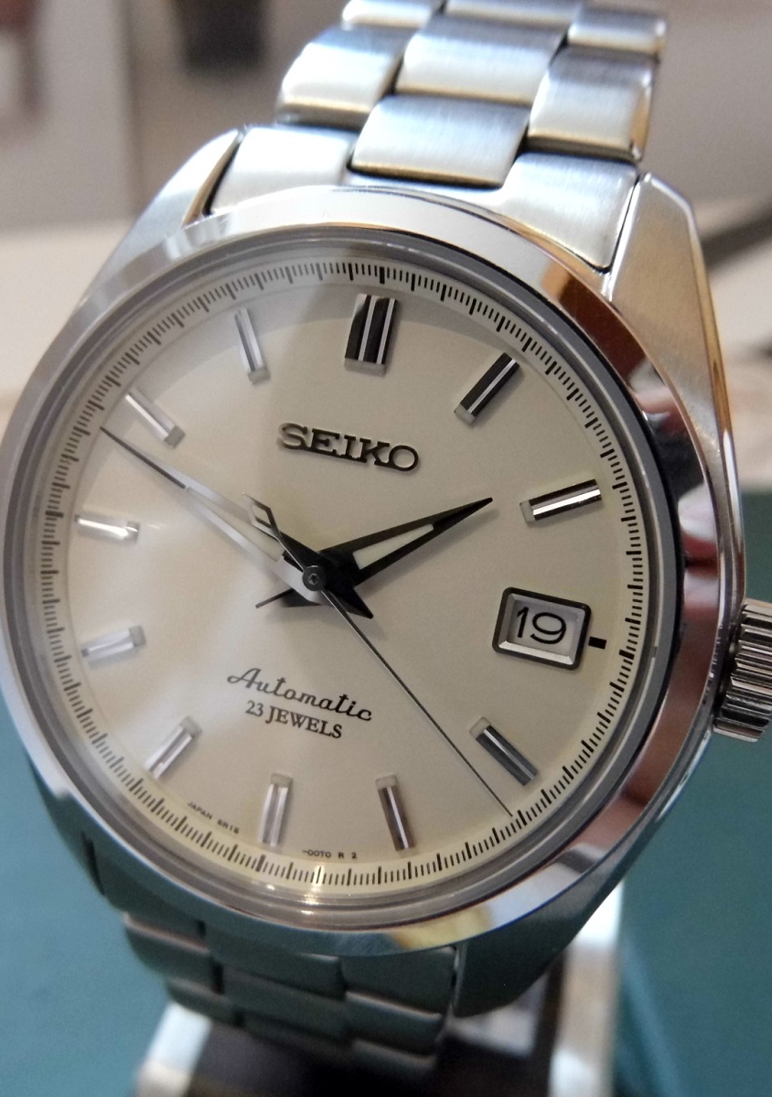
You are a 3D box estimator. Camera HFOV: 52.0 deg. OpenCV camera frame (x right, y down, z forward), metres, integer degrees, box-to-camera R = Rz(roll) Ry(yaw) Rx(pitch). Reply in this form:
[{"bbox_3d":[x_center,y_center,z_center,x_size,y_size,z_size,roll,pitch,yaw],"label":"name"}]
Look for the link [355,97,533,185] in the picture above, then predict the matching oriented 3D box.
[{"bbox_3d":[0.003,-0.021,0.042,0.008,0.003,0.007,13,63,11],"label":"link"}]

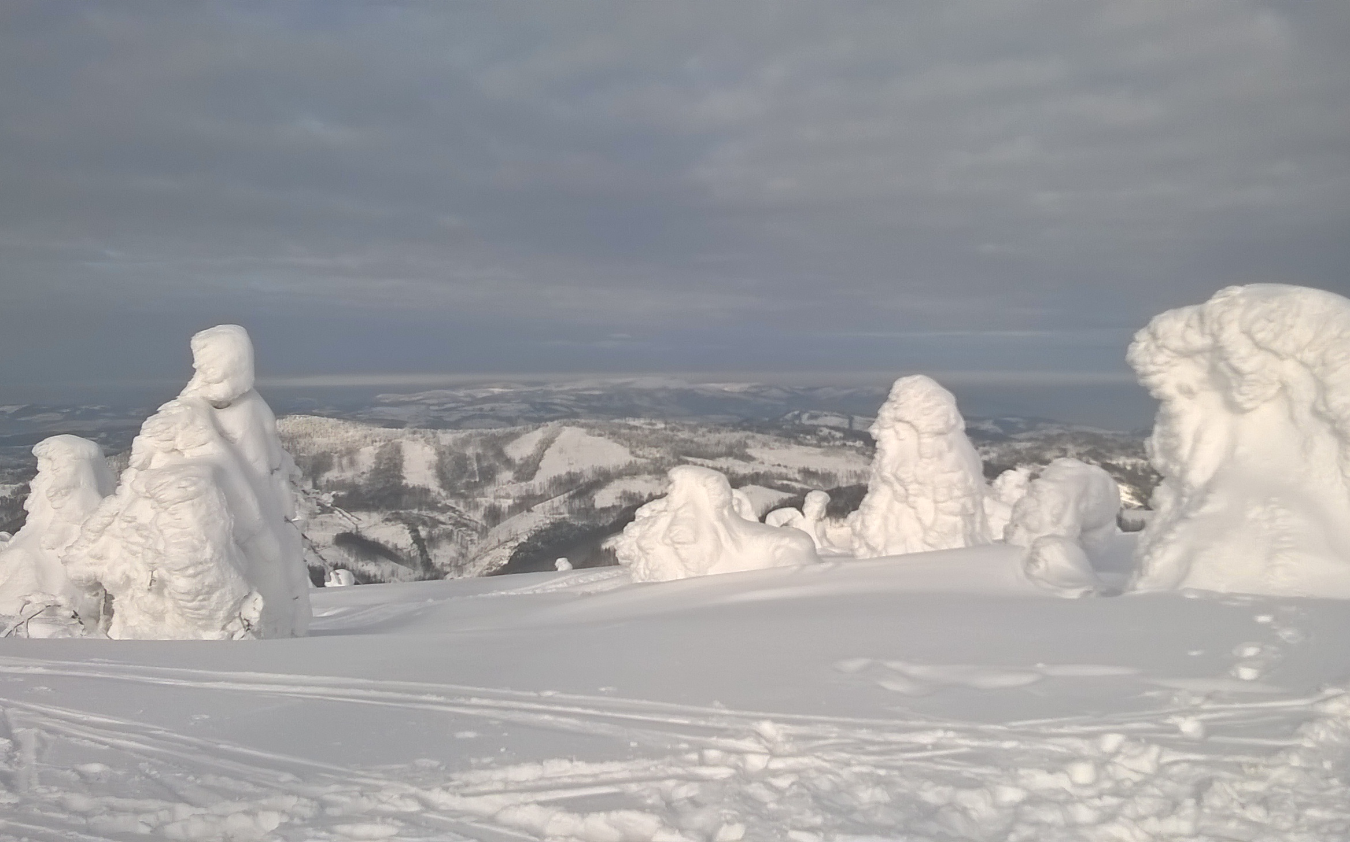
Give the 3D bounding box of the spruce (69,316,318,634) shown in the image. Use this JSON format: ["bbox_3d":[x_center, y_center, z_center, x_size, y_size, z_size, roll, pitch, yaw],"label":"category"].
[{"bbox_3d":[-4.267,0.539,11.500,2.134,2.708,2.000,0,2,0],"label":"spruce"}]

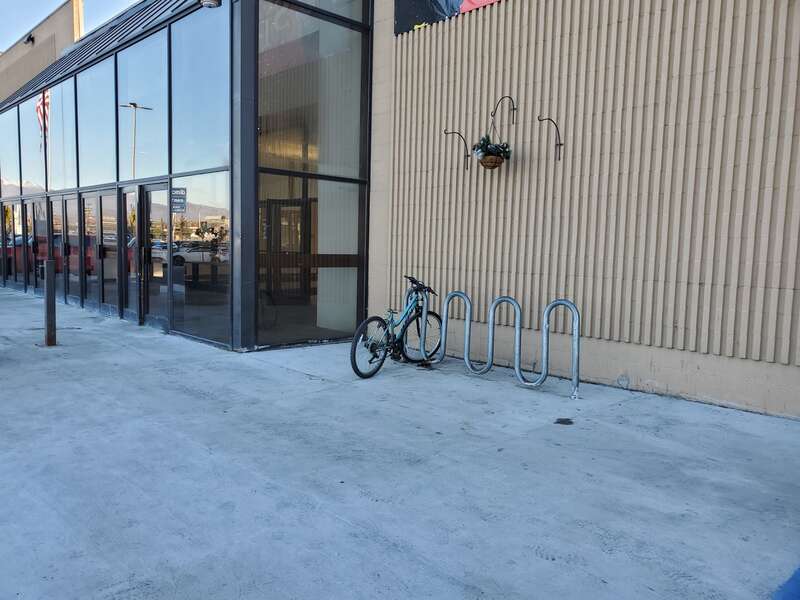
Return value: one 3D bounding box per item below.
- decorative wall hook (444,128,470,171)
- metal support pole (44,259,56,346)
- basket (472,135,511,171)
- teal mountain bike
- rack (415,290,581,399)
[{"bbox_3d":[0.652,-1.719,6.906,0.050,0.415,0.430,7,8,44],"label":"decorative wall hook"},{"bbox_3d":[-4.229,0.034,7.271,0.098,1.040,0.098,7,8,44],"label":"metal support pole"},{"bbox_3d":[0.984,-1.553,6.326,0.390,0.360,0.390,2,5,0],"label":"basket"},{"bbox_3d":[0.037,0.282,6.317,0.620,0.970,1.600,15,12,31],"label":"teal mountain bike"},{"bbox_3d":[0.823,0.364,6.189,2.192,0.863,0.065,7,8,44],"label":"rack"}]

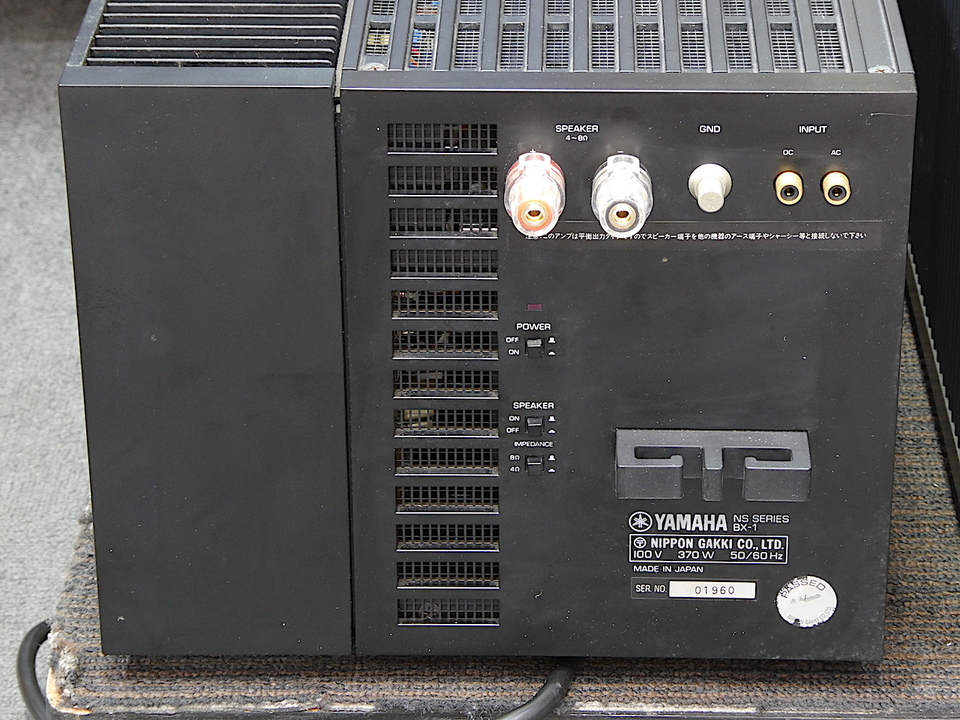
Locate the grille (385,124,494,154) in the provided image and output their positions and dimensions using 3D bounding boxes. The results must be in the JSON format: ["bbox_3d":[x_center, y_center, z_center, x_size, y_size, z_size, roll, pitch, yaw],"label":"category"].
[{"bbox_3d":[-0.012,-0.070,0.924,0.034,0.010,0.005,0,26,2],"label":"grille"}]

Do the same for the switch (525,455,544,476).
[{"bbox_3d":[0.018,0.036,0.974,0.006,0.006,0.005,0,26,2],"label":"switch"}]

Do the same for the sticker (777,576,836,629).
[{"bbox_3d":[0.110,0.082,0.990,0.020,0.020,0.001,0,26,2],"label":"sticker"}]

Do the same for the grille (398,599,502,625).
[{"bbox_3d":[-0.011,0.085,1.003,0.035,0.010,0.004,0,26,2],"label":"grille"}]

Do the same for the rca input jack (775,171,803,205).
[{"bbox_3d":[0.097,-0.054,0.921,0.008,0.008,0.008,0,26,2],"label":"rca input jack"}]

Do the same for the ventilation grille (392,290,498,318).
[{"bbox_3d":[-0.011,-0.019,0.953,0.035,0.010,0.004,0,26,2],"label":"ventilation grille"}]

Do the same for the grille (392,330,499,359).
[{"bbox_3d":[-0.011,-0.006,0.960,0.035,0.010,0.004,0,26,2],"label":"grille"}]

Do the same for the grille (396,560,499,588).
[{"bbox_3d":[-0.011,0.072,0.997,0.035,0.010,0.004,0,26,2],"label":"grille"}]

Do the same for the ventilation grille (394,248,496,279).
[{"bbox_3d":[-0.011,-0.032,0.943,0.034,0.010,0.005,0,26,2],"label":"ventilation grille"}]

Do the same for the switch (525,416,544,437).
[{"bbox_3d":[0.018,0.022,0.962,0.006,0.006,0.005,0,26,2],"label":"switch"}]

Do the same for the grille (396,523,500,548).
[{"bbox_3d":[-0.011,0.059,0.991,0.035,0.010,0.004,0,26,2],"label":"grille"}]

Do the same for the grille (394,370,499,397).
[{"bbox_3d":[-0.011,0.007,0.966,0.035,0.010,0.004,0,26,2],"label":"grille"}]

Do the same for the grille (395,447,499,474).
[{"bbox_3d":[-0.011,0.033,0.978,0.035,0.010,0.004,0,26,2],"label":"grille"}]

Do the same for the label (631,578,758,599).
[{"bbox_3d":[0.072,0.077,0.989,0.042,0.008,0.001,0,26,2],"label":"label"}]

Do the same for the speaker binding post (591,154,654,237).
[{"bbox_3d":[0.044,-0.050,0.915,0.019,0.019,0.027,0,26,2],"label":"speaker binding post"}]

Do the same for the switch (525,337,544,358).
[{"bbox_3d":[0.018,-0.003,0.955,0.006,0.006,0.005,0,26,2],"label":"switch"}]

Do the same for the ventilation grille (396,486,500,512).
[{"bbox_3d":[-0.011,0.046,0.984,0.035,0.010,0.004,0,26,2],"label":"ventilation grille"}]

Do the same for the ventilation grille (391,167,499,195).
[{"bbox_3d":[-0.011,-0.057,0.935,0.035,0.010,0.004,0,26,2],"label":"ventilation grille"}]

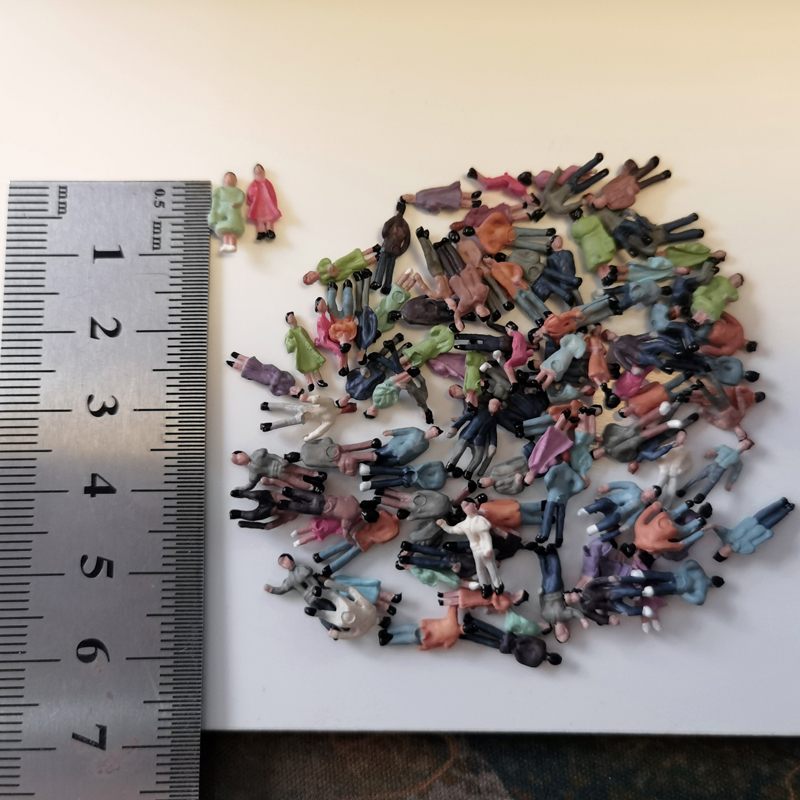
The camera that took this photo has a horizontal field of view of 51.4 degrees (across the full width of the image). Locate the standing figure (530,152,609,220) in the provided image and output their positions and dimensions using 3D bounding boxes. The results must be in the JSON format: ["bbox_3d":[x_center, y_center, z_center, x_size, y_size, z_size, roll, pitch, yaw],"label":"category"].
[{"bbox_3d":[0.022,-0.027,0.106,0.013,0.003,0.006,-36,84,-6],"label":"standing figure"}]

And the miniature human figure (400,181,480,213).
[{"bbox_3d":[0.005,-0.026,0.108,0.010,0.003,0.004,0,81,-2],"label":"miniature human figure"}]

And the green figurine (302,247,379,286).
[{"bbox_3d":[-0.007,-0.017,0.106,0.011,0.003,0.004,-23,83,-4],"label":"green figurine"}]

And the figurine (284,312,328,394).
[{"bbox_3d":[-0.012,-0.006,0.105,0.004,0.003,0.011,-16,82,-24],"label":"figurine"}]

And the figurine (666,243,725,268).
[{"bbox_3d":[0.037,-0.018,0.107,0.010,0.003,0.003,-2,81,-1],"label":"figurine"}]

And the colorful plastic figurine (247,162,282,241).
[{"bbox_3d":[-0.018,-0.026,0.107,0.004,0.003,0.010,-6,82,-2],"label":"colorful plastic figurine"}]

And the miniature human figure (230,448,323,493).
[{"bbox_3d":[-0.015,0.009,0.102,0.012,0.003,0.005,14,81,0],"label":"miniature human figure"}]

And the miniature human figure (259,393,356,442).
[{"bbox_3d":[-0.011,0.002,0.103,0.012,0.003,0.006,-5,82,-2],"label":"miniature human figure"}]

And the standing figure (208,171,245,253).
[{"bbox_3d":[-0.022,-0.024,0.107,0.005,0.004,0.011,-1,81,-1],"label":"standing figure"}]

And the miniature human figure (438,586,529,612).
[{"bbox_3d":[0.010,0.024,0.099,0.011,0.003,0.003,0,59,-1],"label":"miniature human figure"}]

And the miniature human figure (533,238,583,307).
[{"bbox_3d":[0.021,-0.016,0.106,0.005,0.004,0.010,-14,82,-4],"label":"miniature human figure"}]

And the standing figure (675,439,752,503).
[{"bbox_3d":[0.040,0.009,0.104,0.011,0.003,0.005,-41,85,-7],"label":"standing figure"}]

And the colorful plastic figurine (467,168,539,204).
[{"bbox_3d":[0.014,-0.028,0.108,0.010,0.003,0.004,32,82,3],"label":"colorful plastic figurine"}]

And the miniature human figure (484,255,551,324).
[{"bbox_3d":[0.015,-0.014,0.105,0.004,0.003,0.011,-42,84,-7],"label":"miniature human figure"}]

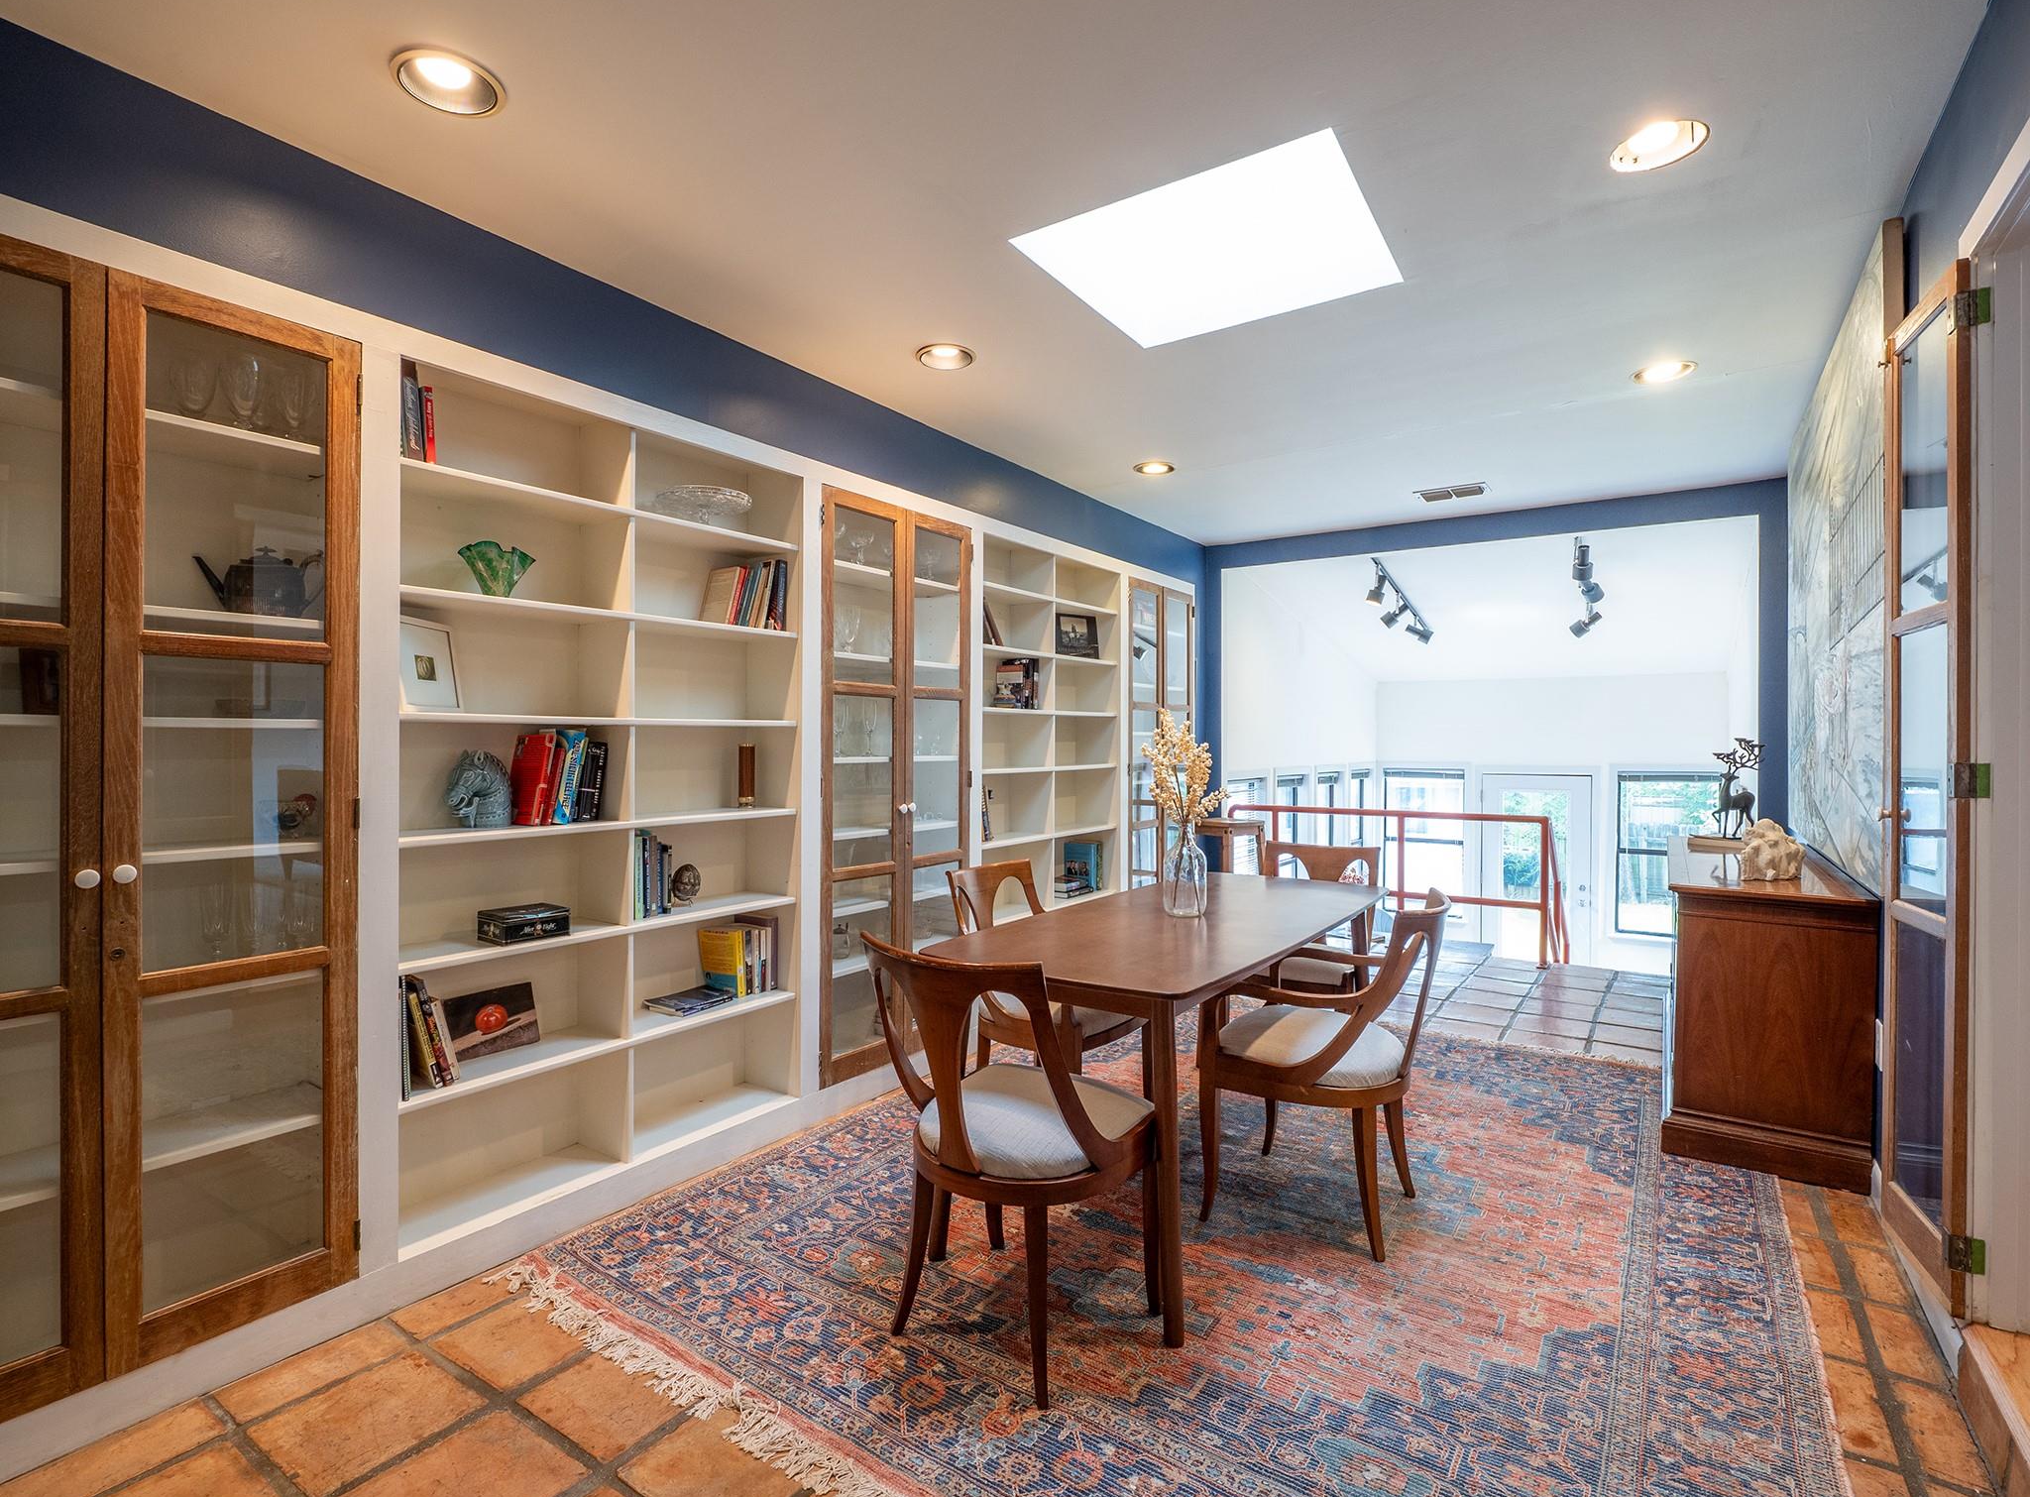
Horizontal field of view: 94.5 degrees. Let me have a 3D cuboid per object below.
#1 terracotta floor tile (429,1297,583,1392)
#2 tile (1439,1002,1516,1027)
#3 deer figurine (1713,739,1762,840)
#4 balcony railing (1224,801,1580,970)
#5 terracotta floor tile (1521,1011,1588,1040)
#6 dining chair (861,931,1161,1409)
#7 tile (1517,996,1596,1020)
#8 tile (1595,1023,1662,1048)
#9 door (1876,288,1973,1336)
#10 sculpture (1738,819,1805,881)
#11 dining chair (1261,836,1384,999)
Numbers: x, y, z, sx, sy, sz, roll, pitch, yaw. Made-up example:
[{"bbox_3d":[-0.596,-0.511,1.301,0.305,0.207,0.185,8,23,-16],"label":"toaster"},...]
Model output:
[{"bbox_3d":[-1.030,1.254,2.006,0.280,0.015,0.280,0,0,35],"label":"terracotta floor tile"},{"bbox_3d":[2.164,1.258,4.406,0.295,0.020,0.295,0,0,35],"label":"tile"},{"bbox_3d":[2.909,0.163,3.779,0.165,0.408,0.120,0,0,35],"label":"deer figurine"},{"bbox_3d":[2.306,0.825,5.956,1.980,0.840,0.120,0,0,35],"label":"balcony railing"},{"bbox_3d":[2.400,1.250,4.194,0.290,0.015,0.290,0,0,35],"label":"terracotta floor tile"},{"bbox_3d":[-0.006,0.814,1.990,0.500,0.860,0.550,0,0,35],"label":"dining chair"},{"bbox_3d":[2.585,1.249,4.454,0.290,0.015,0.290,0,0,35],"label":"tile"},{"bbox_3d":[2.681,1.260,4.043,0.295,0.020,0.295,0,0,35],"label":"tile"},{"bbox_3d":[1.924,0.075,1.987,0.032,2.030,0.408,0,0,29],"label":"door"},{"bbox_3d":[2.461,0.327,3.050,0.170,0.190,0.150,0,0,35],"label":"sculpture"},{"bbox_3d":[1.155,0.820,3.651,0.470,0.840,0.540,0,0,35],"label":"dining chair"}]

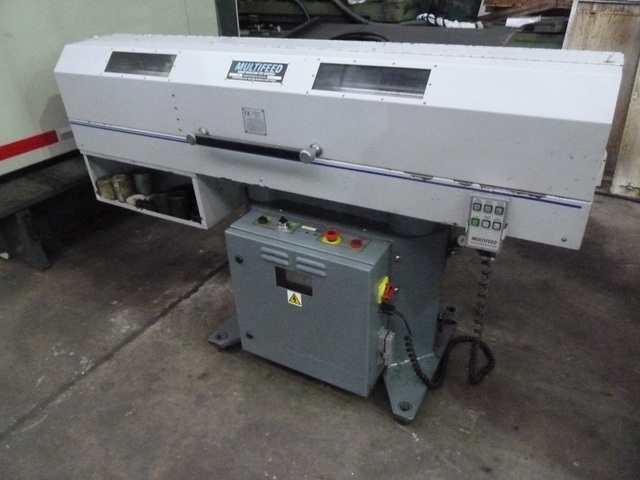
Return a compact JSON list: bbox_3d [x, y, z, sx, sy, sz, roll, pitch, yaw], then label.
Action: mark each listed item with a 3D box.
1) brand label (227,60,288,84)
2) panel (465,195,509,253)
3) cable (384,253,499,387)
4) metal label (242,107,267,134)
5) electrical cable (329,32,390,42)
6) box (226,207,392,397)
[{"bbox_3d":[-0.183,-0.485,1.337,0.194,0.063,0.004,13,-8,24],"label":"brand label"},{"bbox_3d":[0.417,-0.048,1.147,0.082,0.140,0.045,13,34,24],"label":"panel"},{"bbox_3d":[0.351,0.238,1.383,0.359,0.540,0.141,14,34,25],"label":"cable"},{"bbox_3d":[-0.195,-0.351,1.374,0.077,0.073,0.004,13,34,24],"label":"metal label"},{"bbox_3d":[0.239,-1.218,2.800,0.400,0.060,0.380,14,34,25],"label":"electrical cable"},{"bbox_3d":[-0.038,0.210,1.562,0.505,0.516,0.153,14,34,25],"label":"box"}]

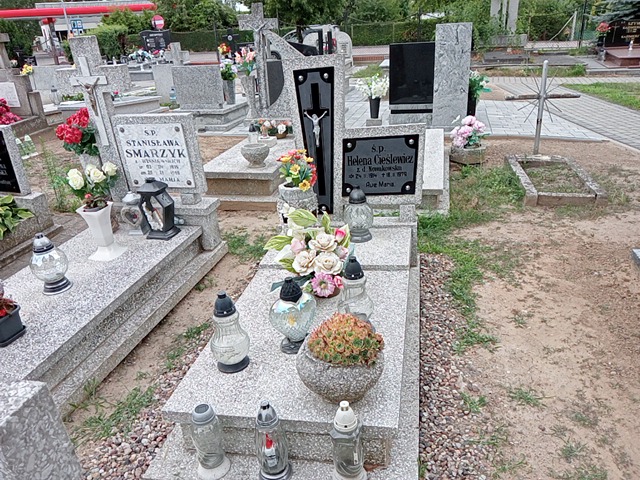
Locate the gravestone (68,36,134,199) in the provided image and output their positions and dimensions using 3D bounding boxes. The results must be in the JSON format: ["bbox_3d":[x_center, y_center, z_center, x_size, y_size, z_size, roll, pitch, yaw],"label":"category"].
[{"bbox_3d":[-1.458,-0.793,3.515,0.235,1.085,0.108,0,23,11],"label":"gravestone"}]

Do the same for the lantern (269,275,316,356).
[{"bbox_3d":[-0.107,0.277,1.943,0.179,0.290,0.127,-3,21,4],"label":"lantern"}]

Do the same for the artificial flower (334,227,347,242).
[{"bbox_3d":[0.095,-0.021,2.357,0.055,0.066,0.055,-3,20,2],"label":"artificial flower"}]

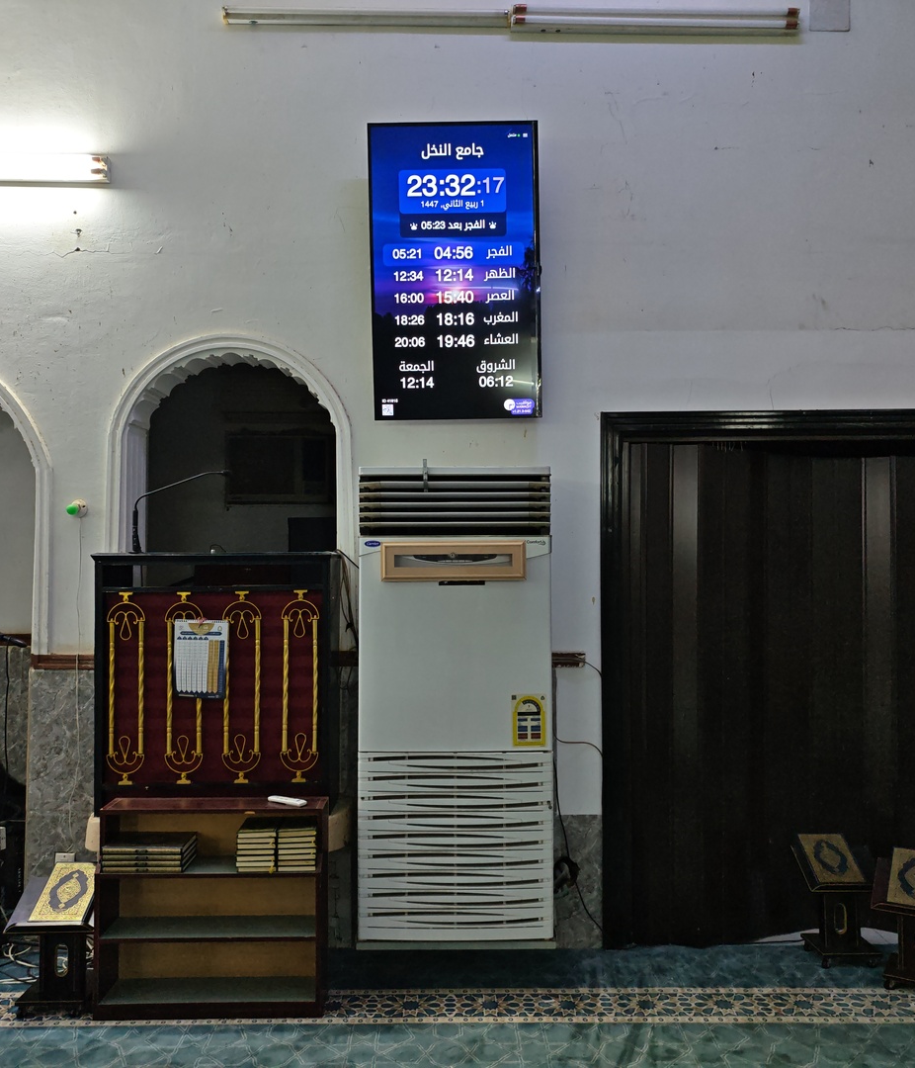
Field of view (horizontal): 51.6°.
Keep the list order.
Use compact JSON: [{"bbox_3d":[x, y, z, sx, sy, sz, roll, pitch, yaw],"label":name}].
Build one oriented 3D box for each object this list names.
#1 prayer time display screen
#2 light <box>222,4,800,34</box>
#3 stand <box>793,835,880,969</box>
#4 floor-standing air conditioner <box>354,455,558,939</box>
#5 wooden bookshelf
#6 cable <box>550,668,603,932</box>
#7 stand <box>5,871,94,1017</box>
[{"bbox_3d":[-0.008,-1.078,3.917,0.700,1.215,0.065,-1,3,2],"label":"prayer time display screen"},{"bbox_3d":[0.229,-2.175,3.997,2.440,0.088,0.075,0,-2,0],"label":"light"},{"bbox_3d":[1.545,1.467,3.804,0.310,0.465,0.230,0,-2,-2],"label":"stand"},{"bbox_3d":[-0.009,0.702,4.067,0.800,1.955,0.360,0,-2,0],"label":"floor-standing air conditioner"},{"bbox_3d":[-0.875,1.338,3.421,0.795,0.710,0.225,0,-2,-1],"label":"wooden bookshelf"},{"bbox_3d":[0.492,1.101,3.887,0.220,1.100,0.060,0,-2,0],"label":"cable"},{"bbox_3d":[-1.423,1.458,3.409,0.320,0.475,0.225,0,-2,0],"label":"stand"}]

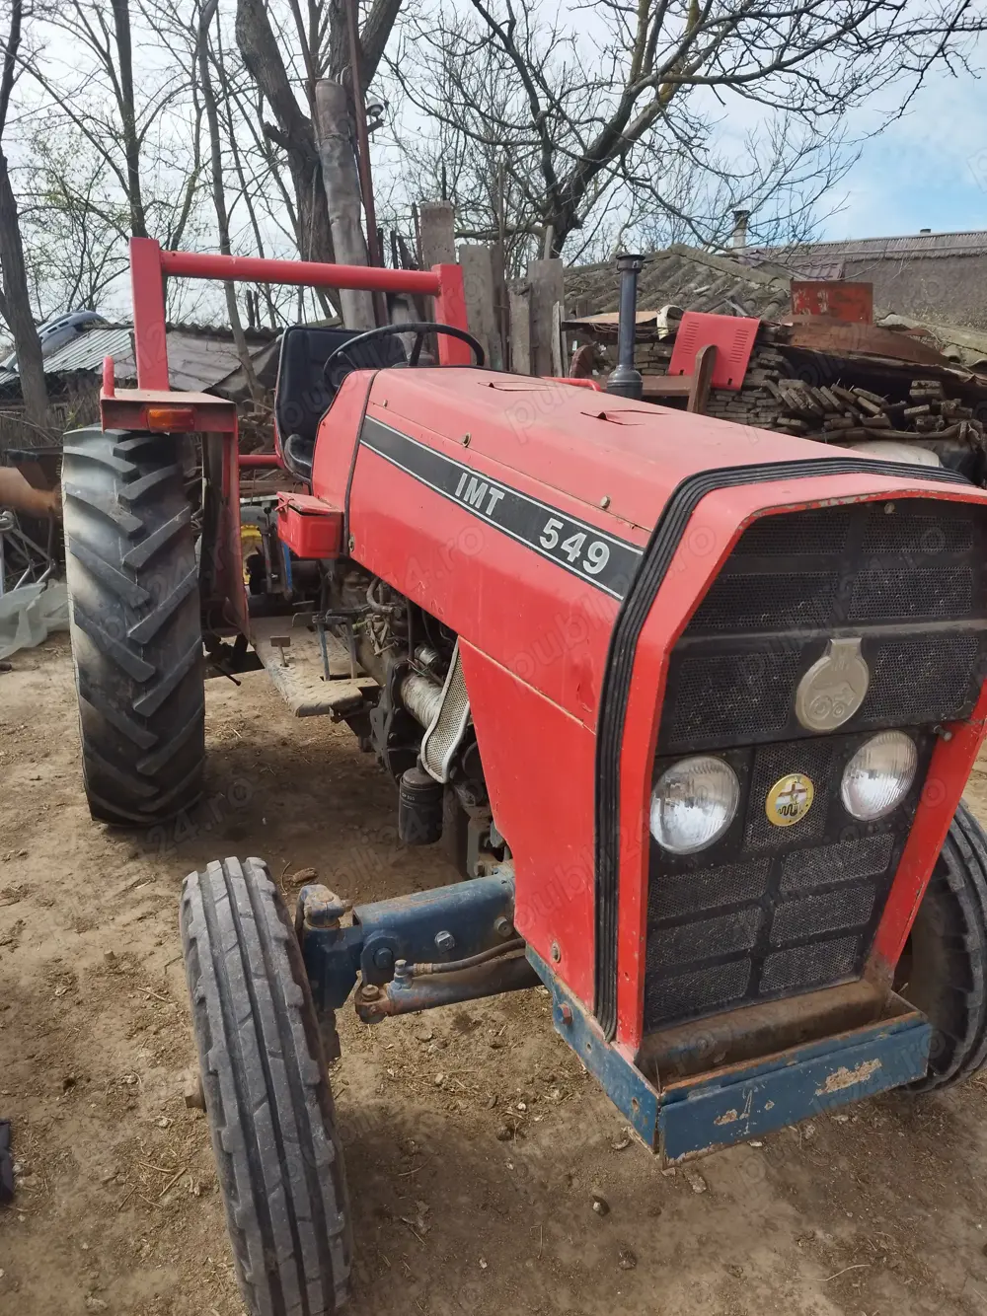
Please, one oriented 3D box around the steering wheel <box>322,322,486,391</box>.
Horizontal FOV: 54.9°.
[{"bbox_3d":[-0.253,-0.809,2.695,0.440,0.070,0.440,-8,-9,-1],"label":"steering wheel"}]

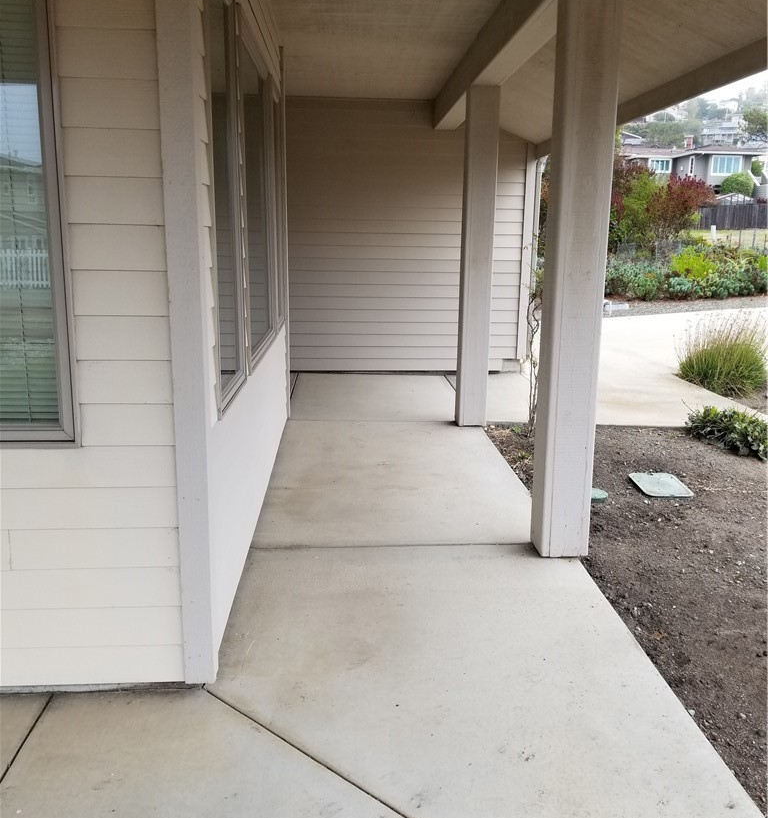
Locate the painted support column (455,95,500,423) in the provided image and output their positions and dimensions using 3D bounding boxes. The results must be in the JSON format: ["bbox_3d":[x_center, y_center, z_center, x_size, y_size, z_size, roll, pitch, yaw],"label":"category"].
[{"bbox_3d":[0.686,-1.074,5.682,0.197,2.429,0.197,0,12,-3],"label":"painted support column"}]

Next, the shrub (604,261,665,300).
[{"bbox_3d":[5.635,-2.890,17.300,1.250,0.850,1.000,0,12,-3],"label":"shrub"}]

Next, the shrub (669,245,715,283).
[{"bbox_3d":[7.621,-3.595,19.000,0.950,0.850,0.850,0,12,-3],"label":"shrub"}]

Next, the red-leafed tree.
[{"bbox_3d":[9.638,-6.452,25.000,2.000,2.350,1.800,0,12,-3],"label":"red-leafed tree"}]

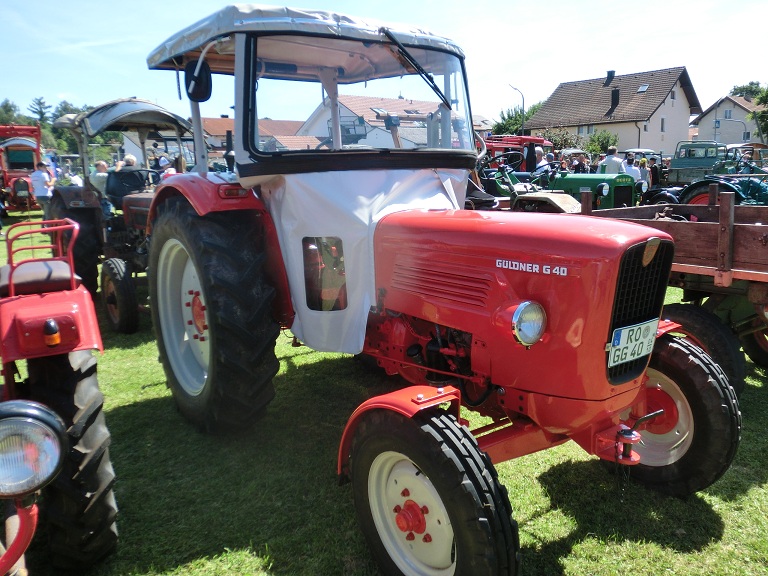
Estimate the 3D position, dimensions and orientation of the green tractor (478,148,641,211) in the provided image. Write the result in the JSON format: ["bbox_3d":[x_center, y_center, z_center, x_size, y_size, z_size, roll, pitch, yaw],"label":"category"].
[{"bbox_3d":[2.215,-1.009,8.906,1.500,1.580,2.850,-9,13,-35],"label":"green tractor"}]

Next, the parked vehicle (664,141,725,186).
[{"bbox_3d":[12.910,-4.750,25.500,1.750,2.350,3.900,2,11,18],"label":"parked vehicle"}]

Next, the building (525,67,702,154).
[{"bbox_3d":[18.058,-12.421,49.274,9.400,8.500,11.400,-10,14,-40],"label":"building"}]

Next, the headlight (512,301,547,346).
[{"bbox_3d":[0.473,0.116,2.101,0.152,0.155,0.090,-9,13,-35],"label":"headlight"}]

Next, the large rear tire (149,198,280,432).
[{"bbox_3d":[-1.064,0.169,3.740,0.320,1.380,1.380,-9,13,-35],"label":"large rear tire"}]

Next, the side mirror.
[{"bbox_3d":[-0.881,-0.981,2.951,0.140,0.205,0.060,-9,13,-35],"label":"side mirror"}]

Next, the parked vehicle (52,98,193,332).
[{"bbox_3d":[-2.788,-0.960,7.293,1.650,2.380,3.250,-9,13,-35],"label":"parked vehicle"}]

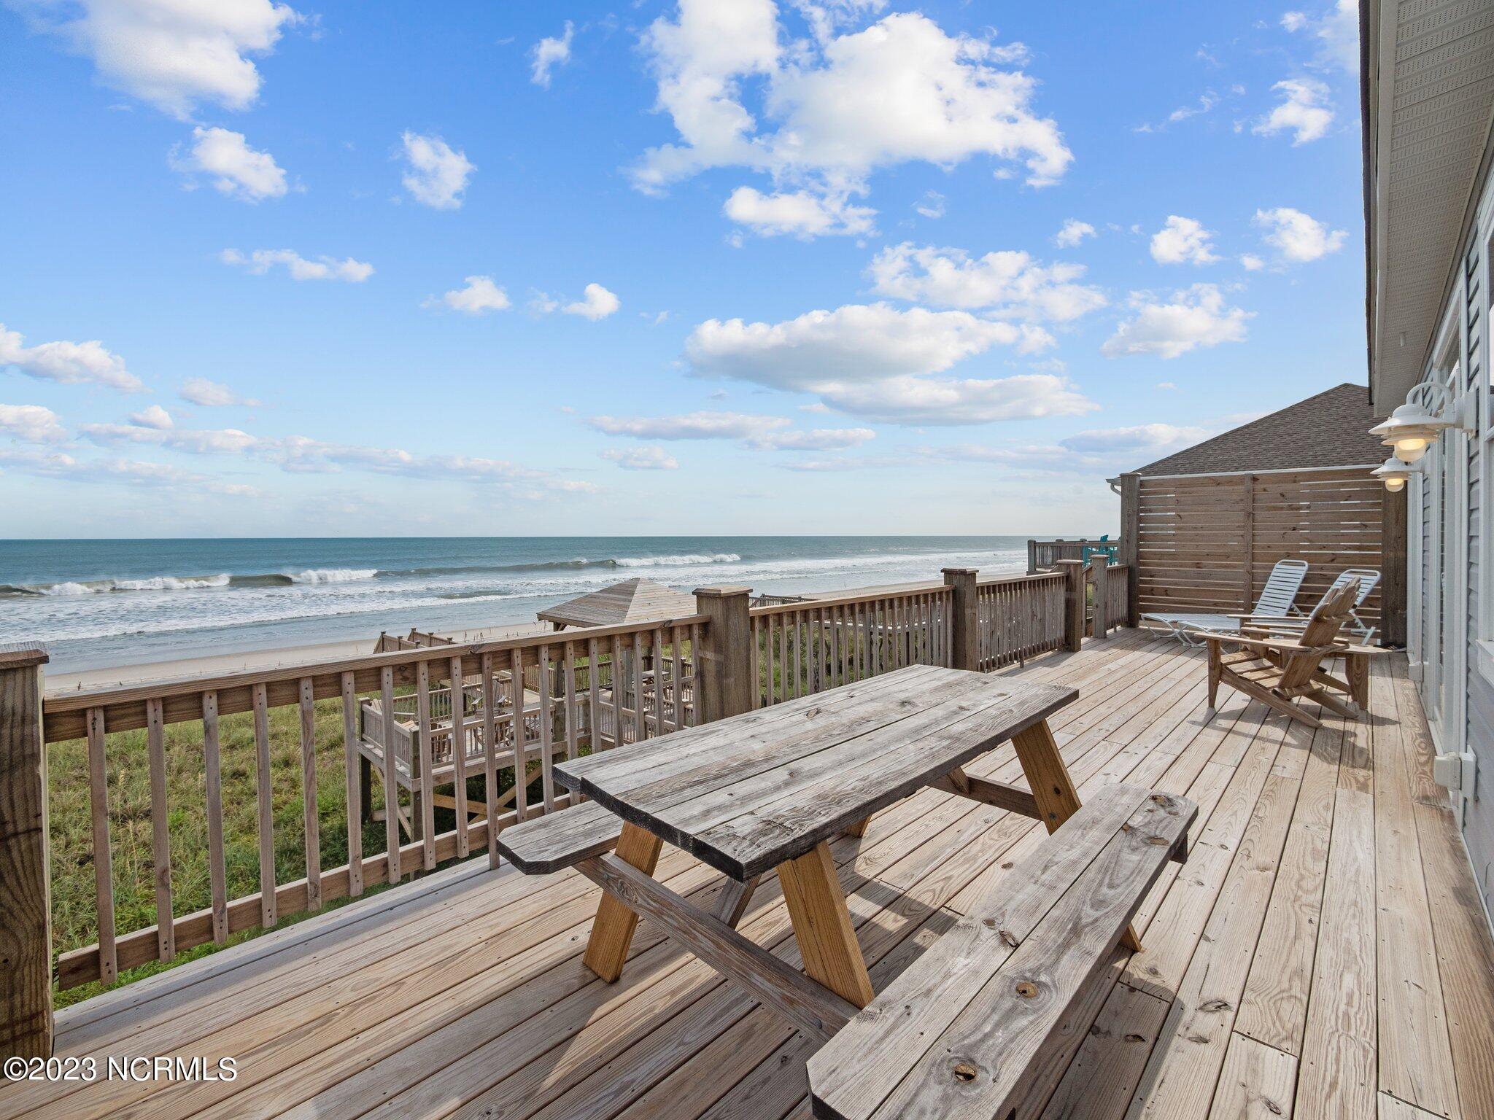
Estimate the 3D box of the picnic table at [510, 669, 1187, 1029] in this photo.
[{"bbox_3d":[0.406,0.914,1.988,1.840,0.780,1.470,-2,3,-44],"label":"picnic table"}]

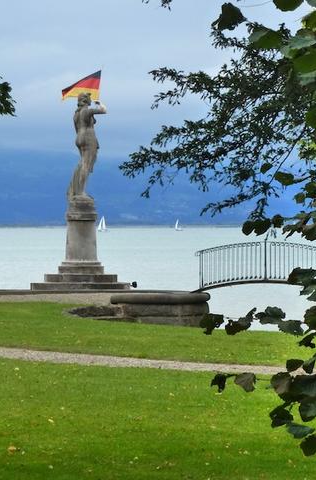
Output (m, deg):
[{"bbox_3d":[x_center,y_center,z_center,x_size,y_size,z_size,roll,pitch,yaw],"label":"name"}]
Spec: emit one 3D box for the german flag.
[{"bbox_3d":[-1.928,-3.844,61.200,0.970,0.732,0.250,0,0,0],"label":"german flag"}]

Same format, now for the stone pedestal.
[{"bbox_3d":[-1.904,0.053,61.000,2.400,2.333,2.400,0,0,2],"label":"stone pedestal"}]

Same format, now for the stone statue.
[{"bbox_3d":[-1.773,-2.332,61.000,0.800,2.594,0.750,0,0,41],"label":"stone statue"}]

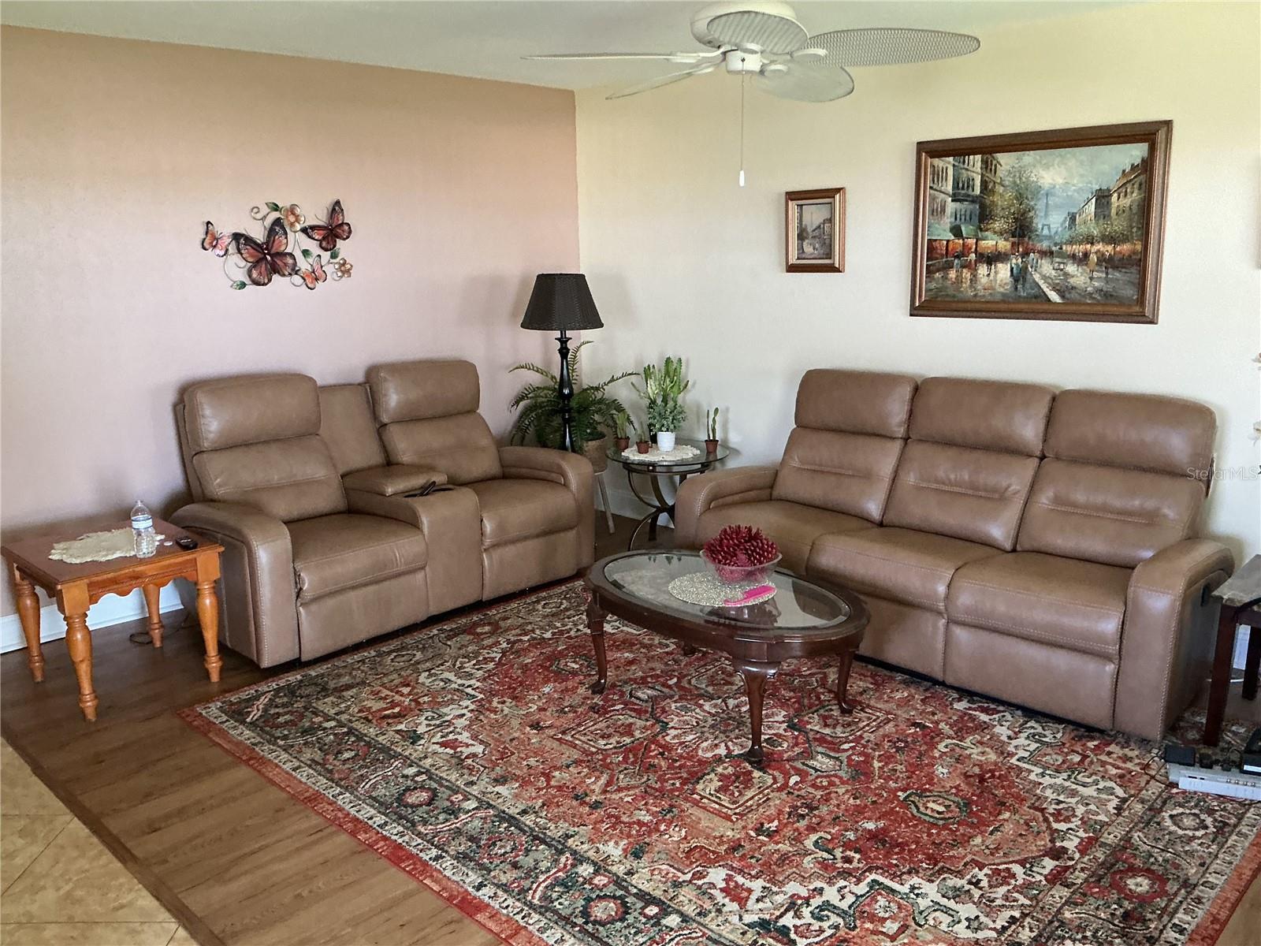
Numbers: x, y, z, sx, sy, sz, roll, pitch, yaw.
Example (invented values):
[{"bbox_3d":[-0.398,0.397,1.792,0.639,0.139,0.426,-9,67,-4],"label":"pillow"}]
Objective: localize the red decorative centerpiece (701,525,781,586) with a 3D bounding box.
[{"bbox_3d":[0.387,0.277,3.665,0.280,0.200,0.280,-1,12,0],"label":"red decorative centerpiece"}]

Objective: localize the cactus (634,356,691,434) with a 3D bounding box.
[{"bbox_3d":[0.175,-0.404,5.509,0.270,0.409,0.250,11,17,44],"label":"cactus"}]

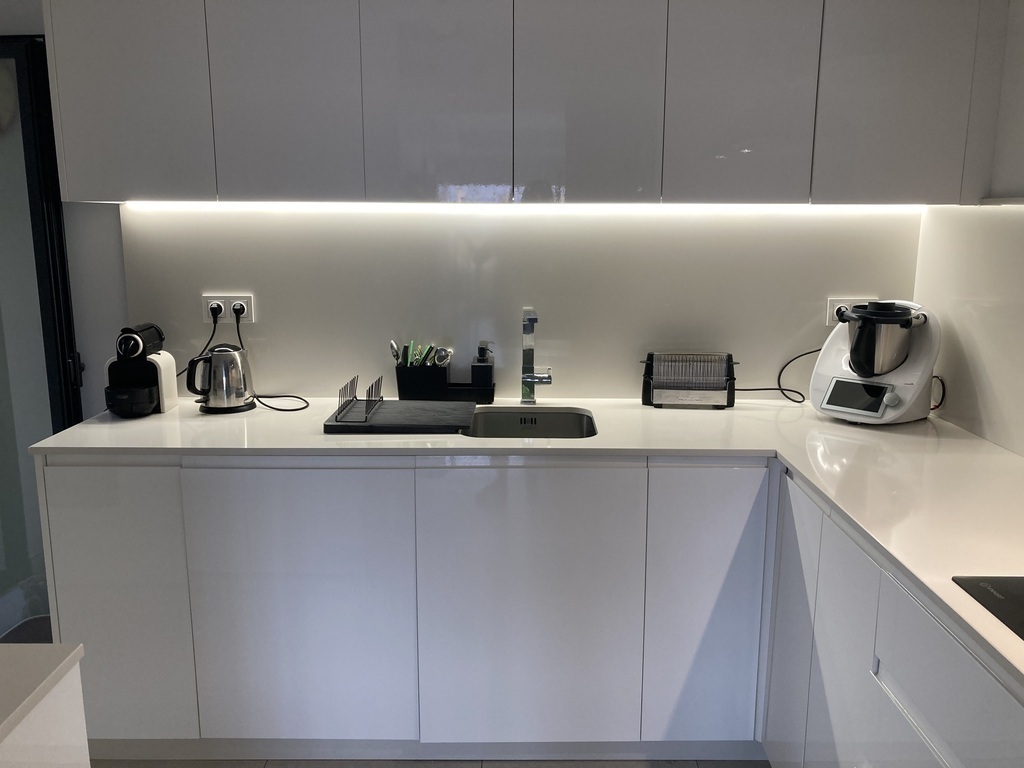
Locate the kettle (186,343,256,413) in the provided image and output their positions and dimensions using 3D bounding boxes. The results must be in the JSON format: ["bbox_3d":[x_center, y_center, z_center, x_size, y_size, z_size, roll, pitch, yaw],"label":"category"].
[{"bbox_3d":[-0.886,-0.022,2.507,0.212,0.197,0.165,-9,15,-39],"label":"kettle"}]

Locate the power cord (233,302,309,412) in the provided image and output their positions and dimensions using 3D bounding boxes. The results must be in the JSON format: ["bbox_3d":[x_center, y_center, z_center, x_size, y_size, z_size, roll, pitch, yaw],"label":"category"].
[{"bbox_3d":[-0.753,-0.089,2.553,0.250,0.310,0.200,0,11,0],"label":"power cord"}]

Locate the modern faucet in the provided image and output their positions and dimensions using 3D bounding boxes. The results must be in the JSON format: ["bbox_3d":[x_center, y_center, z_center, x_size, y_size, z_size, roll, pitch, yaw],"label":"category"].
[{"bbox_3d":[0.079,-0.065,2.465,0.098,0.302,0.270,0,11,-2],"label":"modern faucet"}]

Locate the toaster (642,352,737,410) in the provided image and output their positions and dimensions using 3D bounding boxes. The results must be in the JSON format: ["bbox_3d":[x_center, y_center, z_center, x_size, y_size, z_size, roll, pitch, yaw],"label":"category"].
[{"bbox_3d":[0.548,-0.014,2.561,0.290,0.166,0.110,1,11,4],"label":"toaster"}]

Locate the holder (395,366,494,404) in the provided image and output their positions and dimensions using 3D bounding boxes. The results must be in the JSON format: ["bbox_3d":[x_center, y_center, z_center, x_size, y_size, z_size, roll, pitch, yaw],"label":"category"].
[{"bbox_3d":[-0.205,-0.004,2.618,0.305,0.120,0.100,0,11,0],"label":"holder"}]

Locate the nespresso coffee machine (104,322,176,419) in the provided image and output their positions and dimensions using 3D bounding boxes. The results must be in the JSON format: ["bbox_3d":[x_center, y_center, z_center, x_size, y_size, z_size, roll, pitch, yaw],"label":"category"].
[{"bbox_3d":[-1.112,-0.050,2.487,0.170,0.257,0.265,0,11,-2],"label":"nespresso coffee machine"}]

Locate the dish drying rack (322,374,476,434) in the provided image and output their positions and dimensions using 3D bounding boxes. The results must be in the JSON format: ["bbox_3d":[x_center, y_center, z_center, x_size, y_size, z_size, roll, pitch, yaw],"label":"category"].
[{"bbox_3d":[-0.306,0.051,2.359,0.397,0.112,0.300,0,11,0],"label":"dish drying rack"}]

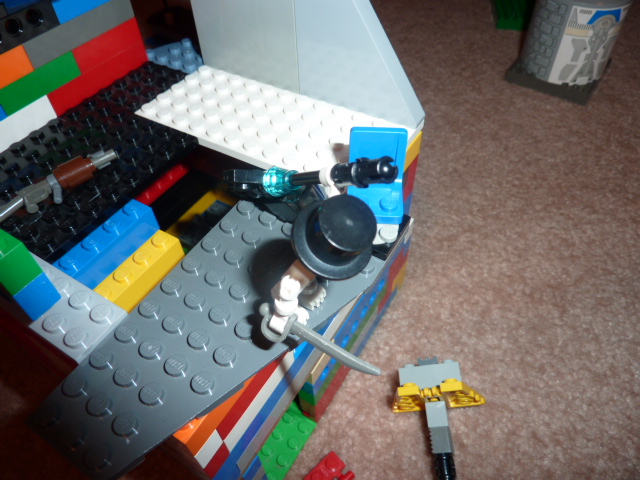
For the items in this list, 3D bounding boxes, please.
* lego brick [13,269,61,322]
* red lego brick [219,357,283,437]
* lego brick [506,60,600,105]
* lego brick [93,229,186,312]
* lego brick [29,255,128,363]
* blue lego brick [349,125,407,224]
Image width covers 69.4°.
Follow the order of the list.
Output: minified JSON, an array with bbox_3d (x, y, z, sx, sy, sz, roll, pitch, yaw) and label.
[{"bbox_3d":[-0.076,0.011,0.116,0.016,0.010,0.008,23,53,21],"label":"lego brick"},{"bbox_3d":[-0.020,0.036,0.127,0.008,0.010,0.034,23,53,21],"label":"red lego brick"},{"bbox_3d":[0.203,-0.145,0.395,0.064,0.011,0.064,28,55,24],"label":"lego brick"},{"bbox_3d":[-0.057,0.011,0.146,0.008,0.011,0.032,23,53,21],"label":"lego brick"},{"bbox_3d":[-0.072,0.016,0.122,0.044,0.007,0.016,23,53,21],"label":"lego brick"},{"bbox_3d":[0.016,-0.018,0.132,0.016,0.020,0.017,3,48,5],"label":"blue lego brick"}]

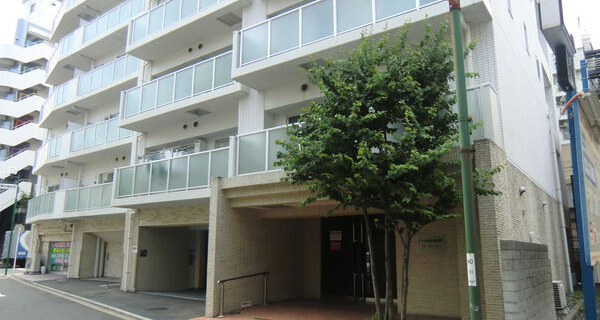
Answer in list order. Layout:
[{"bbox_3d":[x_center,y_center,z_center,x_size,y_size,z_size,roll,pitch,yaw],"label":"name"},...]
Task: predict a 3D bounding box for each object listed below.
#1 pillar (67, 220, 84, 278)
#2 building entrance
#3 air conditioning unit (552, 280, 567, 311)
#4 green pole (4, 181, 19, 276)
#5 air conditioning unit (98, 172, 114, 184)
[{"bbox_3d":[-10.917,4.433,20.537,0.700,2.651,0.350,-8,-14,35],"label":"pillar"},{"bbox_3d":[1.602,2.742,11.733,2.270,2.240,0.200,-8,-14,35],"label":"building entrance"},{"bbox_3d":[5.776,3.027,9.440,0.300,0.570,0.800,-8,-14,35],"label":"air conditioning unit"},{"bbox_3d":[-14.980,3.522,21.725,0.130,4.848,0.130,-8,-14,35],"label":"green pole"},{"bbox_3d":[-9.314,0.857,20.023,0.800,0.580,0.300,-8,-14,35],"label":"air conditioning unit"}]

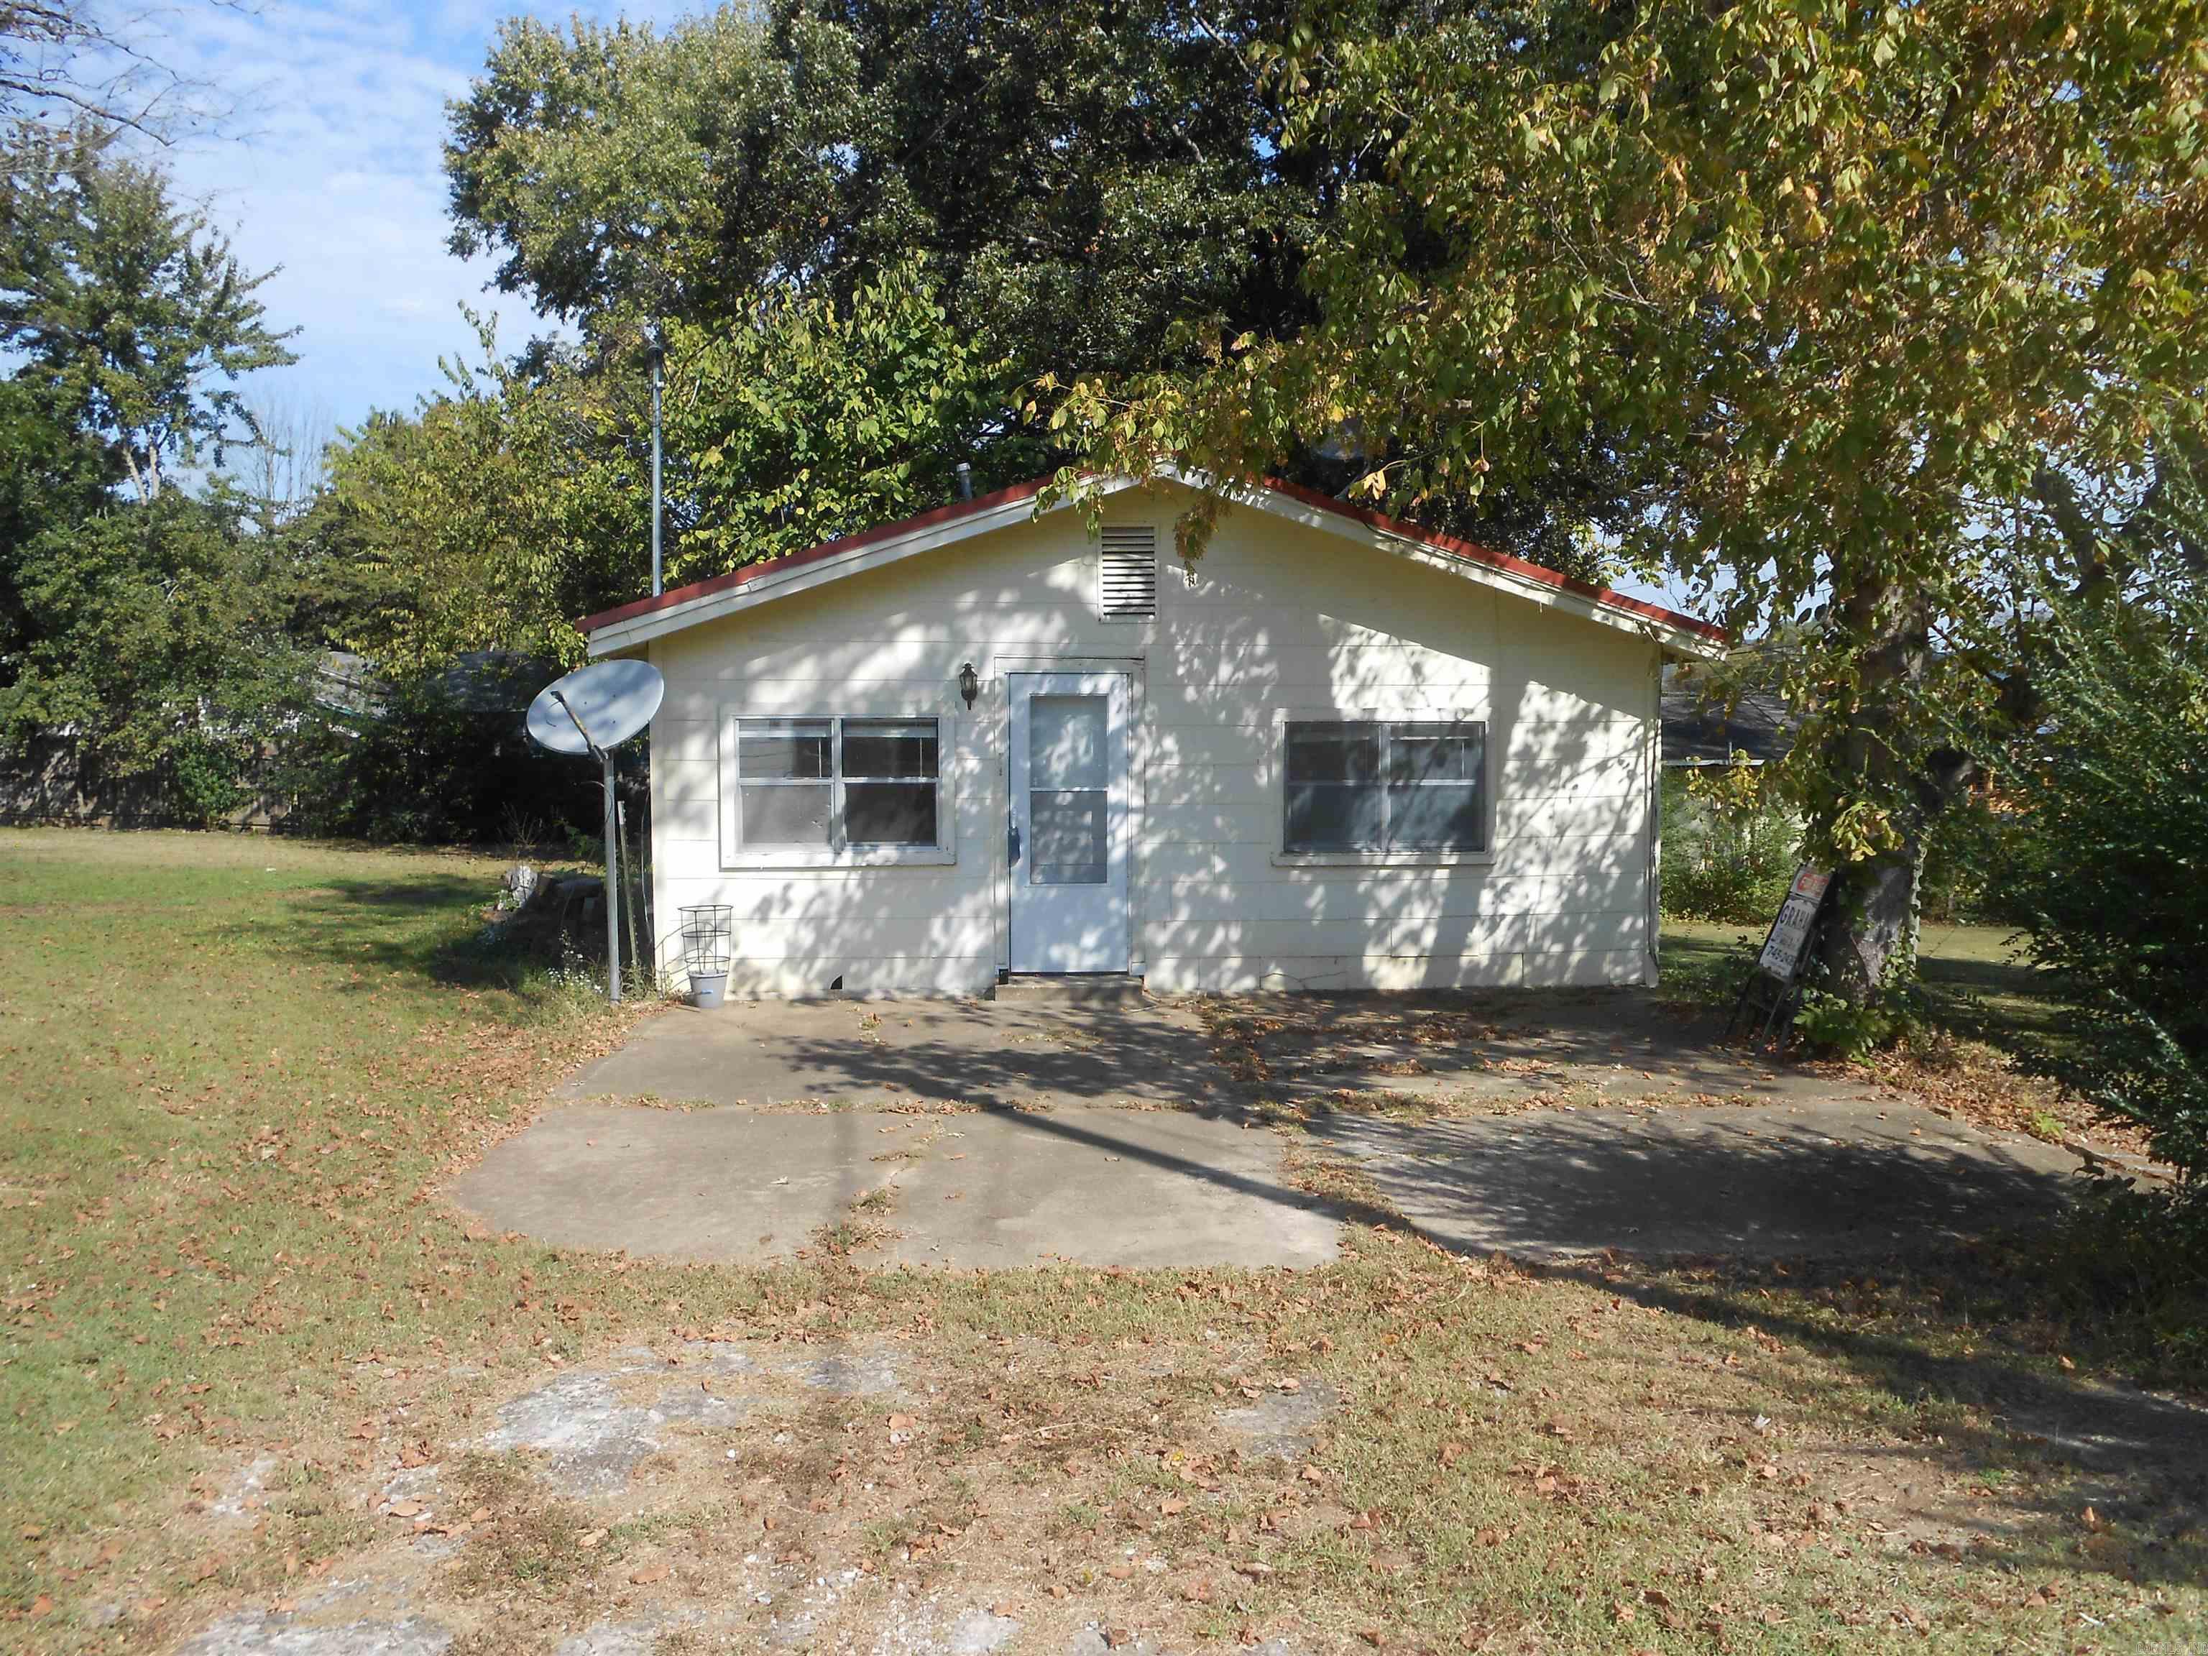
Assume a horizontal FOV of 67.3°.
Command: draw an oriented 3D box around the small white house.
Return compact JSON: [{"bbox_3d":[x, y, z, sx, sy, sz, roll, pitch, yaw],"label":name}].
[{"bbox_3d":[0.087,-0.856,15.408,7.740,3.720,8.600,0,2,-4],"label":"small white house"}]

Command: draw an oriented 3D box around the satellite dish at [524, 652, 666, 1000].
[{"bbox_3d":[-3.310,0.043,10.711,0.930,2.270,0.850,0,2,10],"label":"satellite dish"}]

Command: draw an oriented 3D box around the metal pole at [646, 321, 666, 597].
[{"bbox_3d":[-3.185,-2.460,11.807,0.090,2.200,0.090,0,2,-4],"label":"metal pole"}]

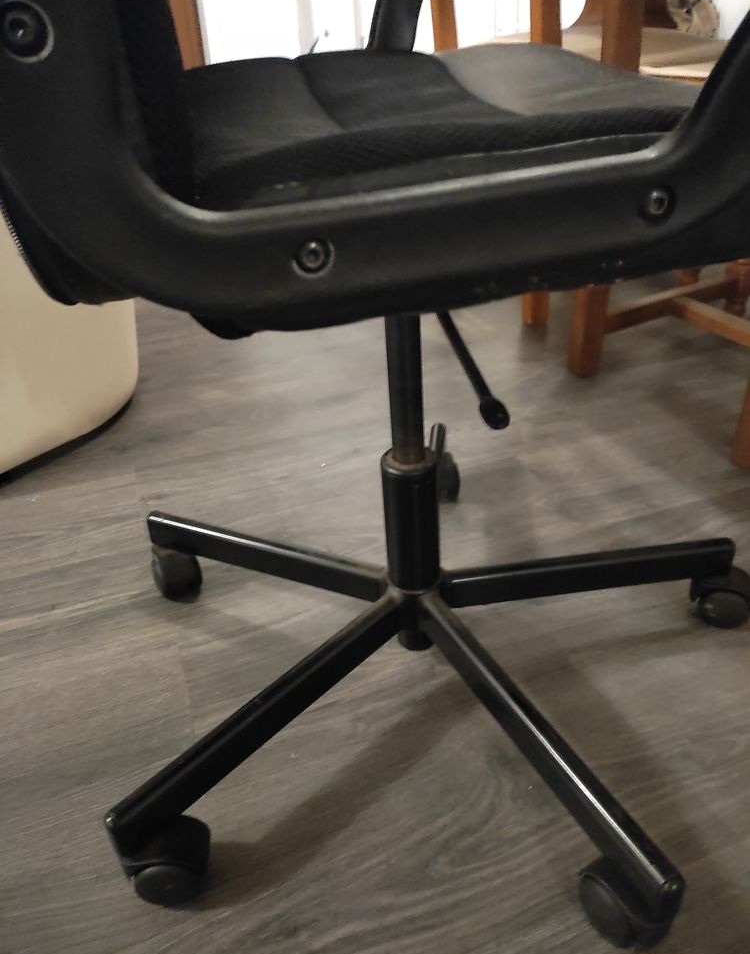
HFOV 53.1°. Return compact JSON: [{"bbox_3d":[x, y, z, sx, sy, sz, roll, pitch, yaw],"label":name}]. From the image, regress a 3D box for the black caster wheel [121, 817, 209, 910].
[{"bbox_3d":[-0.156,0.291,0.568,0.062,0.060,0.047,-4,32,-1],"label":"black caster wheel"}]

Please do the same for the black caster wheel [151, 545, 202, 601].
[{"bbox_3d":[-0.229,0.112,0.858,0.047,0.060,0.062,-12,33,-13],"label":"black caster wheel"}]

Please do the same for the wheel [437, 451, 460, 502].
[{"bbox_3d":[0.088,0.008,0.991,0.047,0.060,0.062,-9,32,-8],"label":"wheel"}]

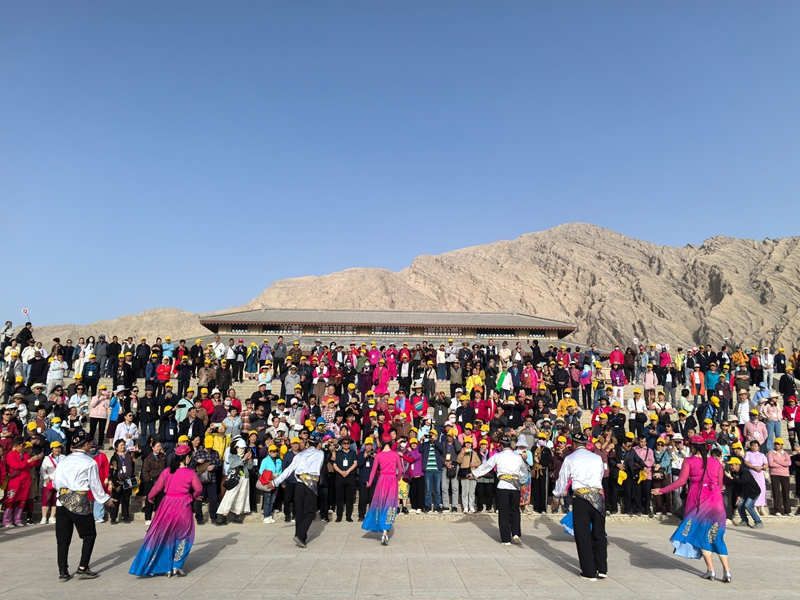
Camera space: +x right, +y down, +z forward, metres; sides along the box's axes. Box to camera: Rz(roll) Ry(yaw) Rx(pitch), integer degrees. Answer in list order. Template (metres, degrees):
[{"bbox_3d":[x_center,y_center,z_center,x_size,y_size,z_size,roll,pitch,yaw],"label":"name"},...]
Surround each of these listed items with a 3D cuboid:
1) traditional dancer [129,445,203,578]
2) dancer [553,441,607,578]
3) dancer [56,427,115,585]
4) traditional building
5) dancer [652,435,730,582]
[{"bbox_3d":[-2.900,2.611,7.892,0.830,1.560,0.620,2,-13,-8],"label":"traditional dancer"},{"bbox_3d":[2.208,2.536,7.805,0.610,1.710,0.460,0,-12,3],"label":"dancer"},{"bbox_3d":[-3.793,2.477,7.670,0.620,1.720,0.500,-1,-12,5],"label":"dancer"},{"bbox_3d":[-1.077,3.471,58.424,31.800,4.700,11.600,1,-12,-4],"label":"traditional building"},{"bbox_3d":[3.586,2.550,7.800,0.860,1.690,0.600,-2,-13,8],"label":"dancer"}]

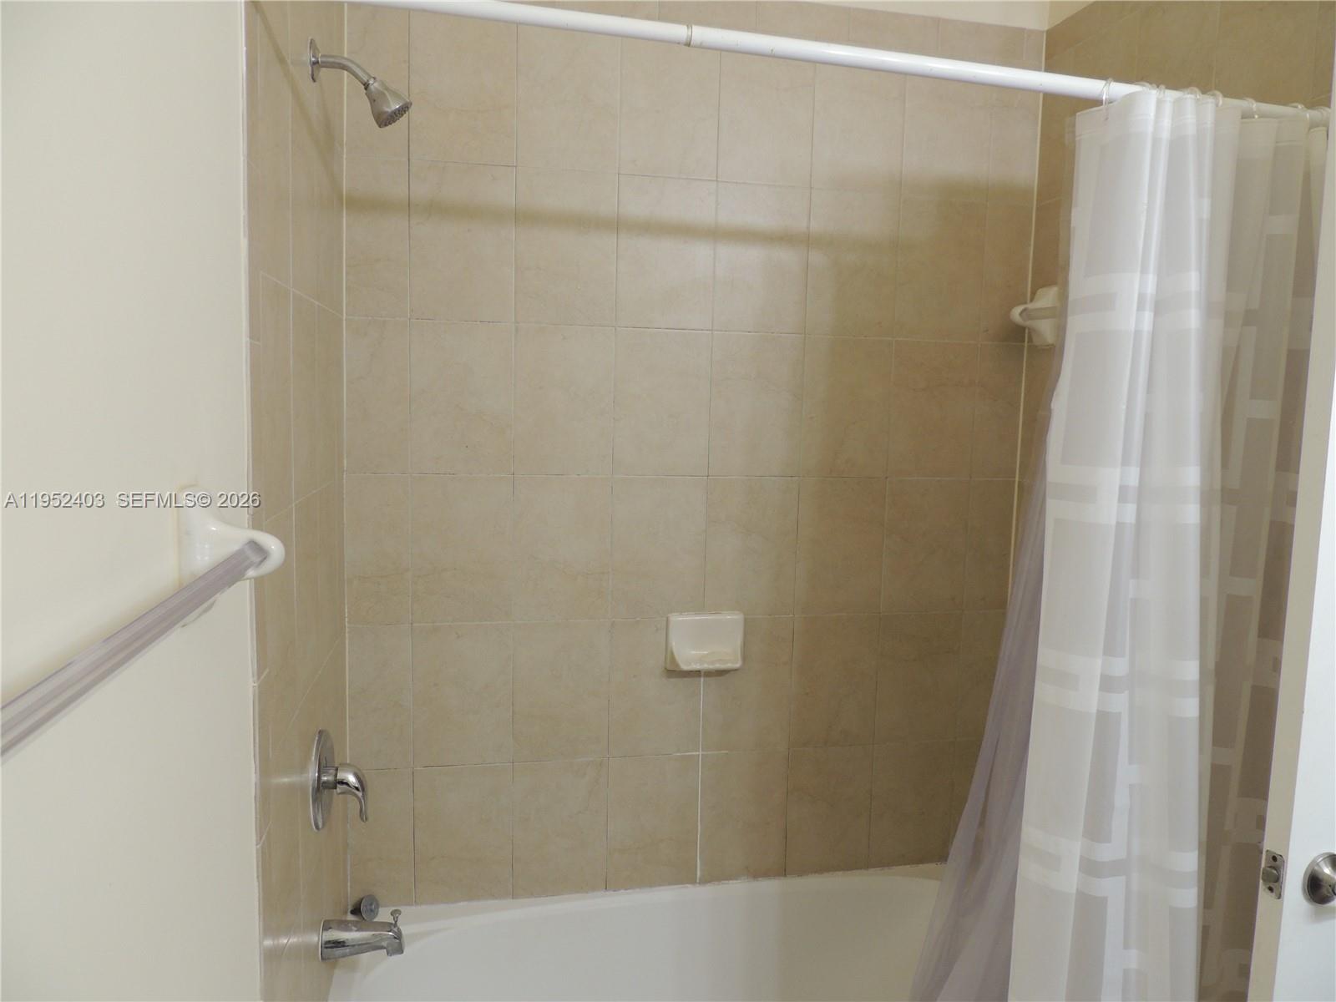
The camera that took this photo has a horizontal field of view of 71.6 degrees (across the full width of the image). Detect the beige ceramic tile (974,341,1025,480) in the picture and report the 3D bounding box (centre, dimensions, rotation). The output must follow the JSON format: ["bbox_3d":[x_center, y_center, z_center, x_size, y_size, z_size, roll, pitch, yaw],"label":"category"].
[{"bbox_3d":[0.744,-0.201,2.090,0.112,0.303,0.010,0,6,-11],"label":"beige ceramic tile"}]

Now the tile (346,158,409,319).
[{"bbox_3d":[-0.561,-0.508,1.794,0.117,0.303,0.009,0,6,-11],"label":"tile"}]

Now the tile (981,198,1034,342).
[{"bbox_3d":[0.753,-0.505,2.063,0.112,0.303,0.010,0,6,-12],"label":"tile"}]

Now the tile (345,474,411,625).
[{"bbox_3d":[-0.585,0.100,1.881,0.125,0.306,0.010,0,6,-11],"label":"tile"}]

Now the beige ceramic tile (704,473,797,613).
[{"bbox_3d":[0.182,0.100,2.010,0.202,0.303,0.010,0,6,-11],"label":"beige ceramic tile"}]

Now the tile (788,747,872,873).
[{"bbox_3d":[0.366,0.708,2.123,0.201,0.302,0.009,0,7,-12],"label":"tile"}]

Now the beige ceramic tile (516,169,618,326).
[{"bbox_3d":[-0.203,-0.506,1.865,0.201,0.302,0.009,0,7,-12],"label":"beige ceramic tile"}]

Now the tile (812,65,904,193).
[{"bbox_3d":[0.408,-0.818,1.976,0.204,0.306,0.010,0,6,-11],"label":"tile"}]

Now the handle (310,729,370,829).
[{"bbox_3d":[-0.546,0.467,1.562,0.079,0.164,0.164,0,6,-11],"label":"handle"}]

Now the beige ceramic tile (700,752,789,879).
[{"bbox_3d":[0.167,0.706,2.080,0.202,0.300,0.009,0,6,-11],"label":"beige ceramic tile"}]

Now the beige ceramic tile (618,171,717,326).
[{"bbox_3d":[-0.003,-0.507,1.906,0.202,0.303,0.009,0,6,-11],"label":"beige ceramic tile"}]

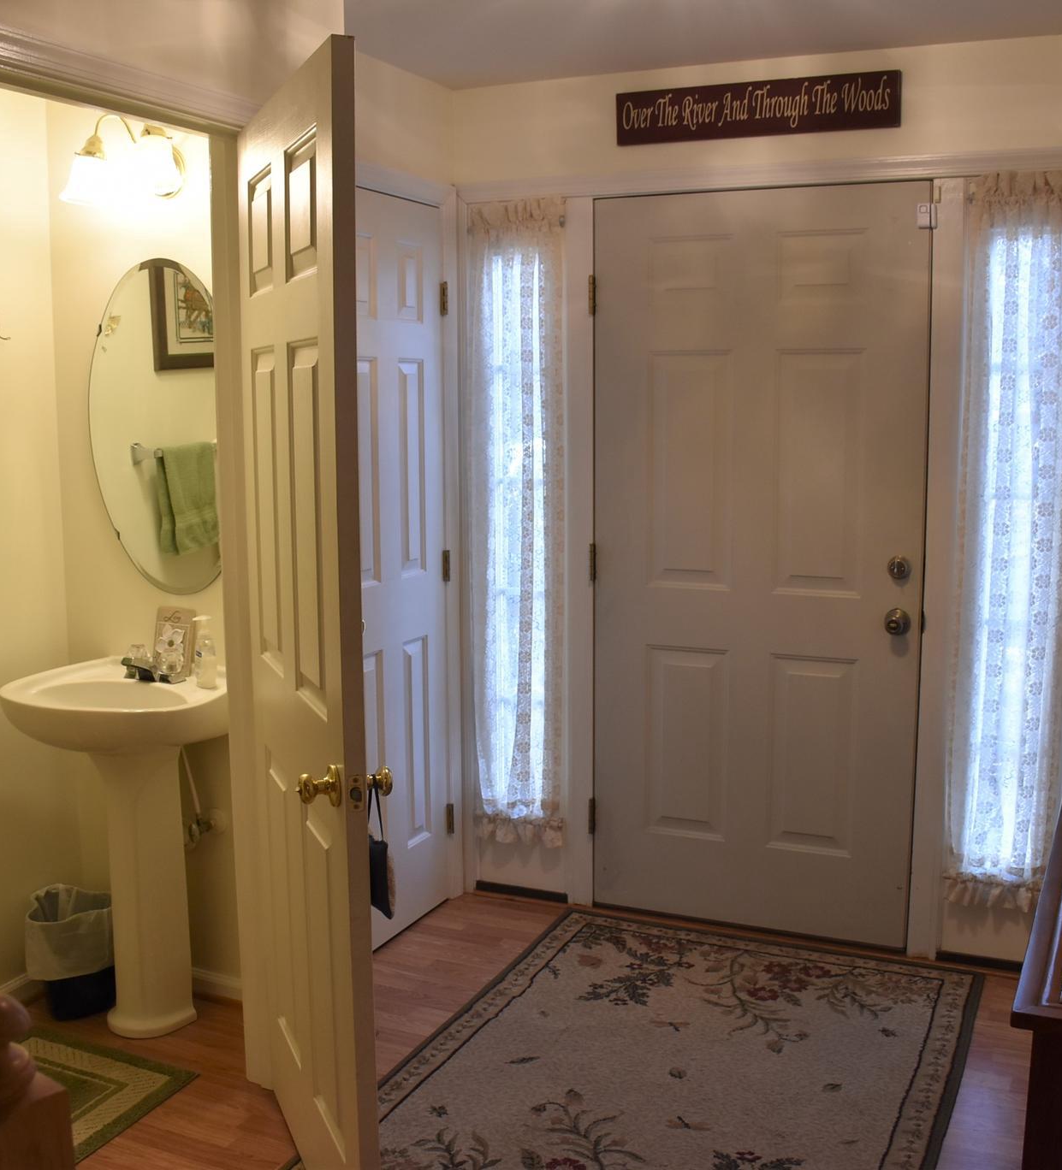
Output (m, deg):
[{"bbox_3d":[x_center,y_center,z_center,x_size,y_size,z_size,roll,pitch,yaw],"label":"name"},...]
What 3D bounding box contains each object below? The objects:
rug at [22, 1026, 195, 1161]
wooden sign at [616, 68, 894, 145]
[{"bbox_3d":[-1.183,1.165,2.765,0.545,0.012,0.820,4,10,25],"label":"rug"},{"bbox_3d":[0.580,-1.247,3.441,0.757,0.136,0.022,4,9,25],"label":"wooden sign"}]

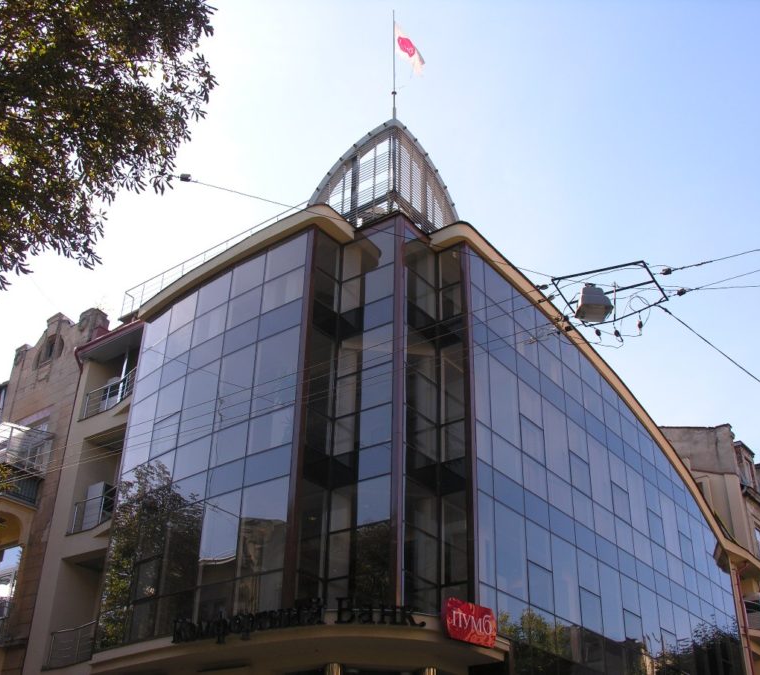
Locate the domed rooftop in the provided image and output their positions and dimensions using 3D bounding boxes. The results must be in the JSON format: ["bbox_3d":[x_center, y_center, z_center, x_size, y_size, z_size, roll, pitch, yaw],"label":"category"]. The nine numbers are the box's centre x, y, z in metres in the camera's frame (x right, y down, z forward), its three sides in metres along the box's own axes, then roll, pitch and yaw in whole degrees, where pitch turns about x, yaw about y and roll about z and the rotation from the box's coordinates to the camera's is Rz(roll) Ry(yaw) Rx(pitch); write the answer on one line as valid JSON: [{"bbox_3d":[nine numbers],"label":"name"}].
[{"bbox_3d":[0.094,-3.185,24.697,3.520,2.900,3.520,-21,-36,34],"label":"domed rooftop"}]

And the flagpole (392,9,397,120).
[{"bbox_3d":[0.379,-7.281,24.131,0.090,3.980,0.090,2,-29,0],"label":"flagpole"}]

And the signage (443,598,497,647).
[{"bbox_3d":[1.609,5.107,16.298,0.170,0.680,1.180,-24,-38,38],"label":"signage"}]

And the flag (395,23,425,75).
[{"bbox_3d":[0.813,-7.802,24.586,0.880,1.500,0.300,12,-31,-18],"label":"flag"}]

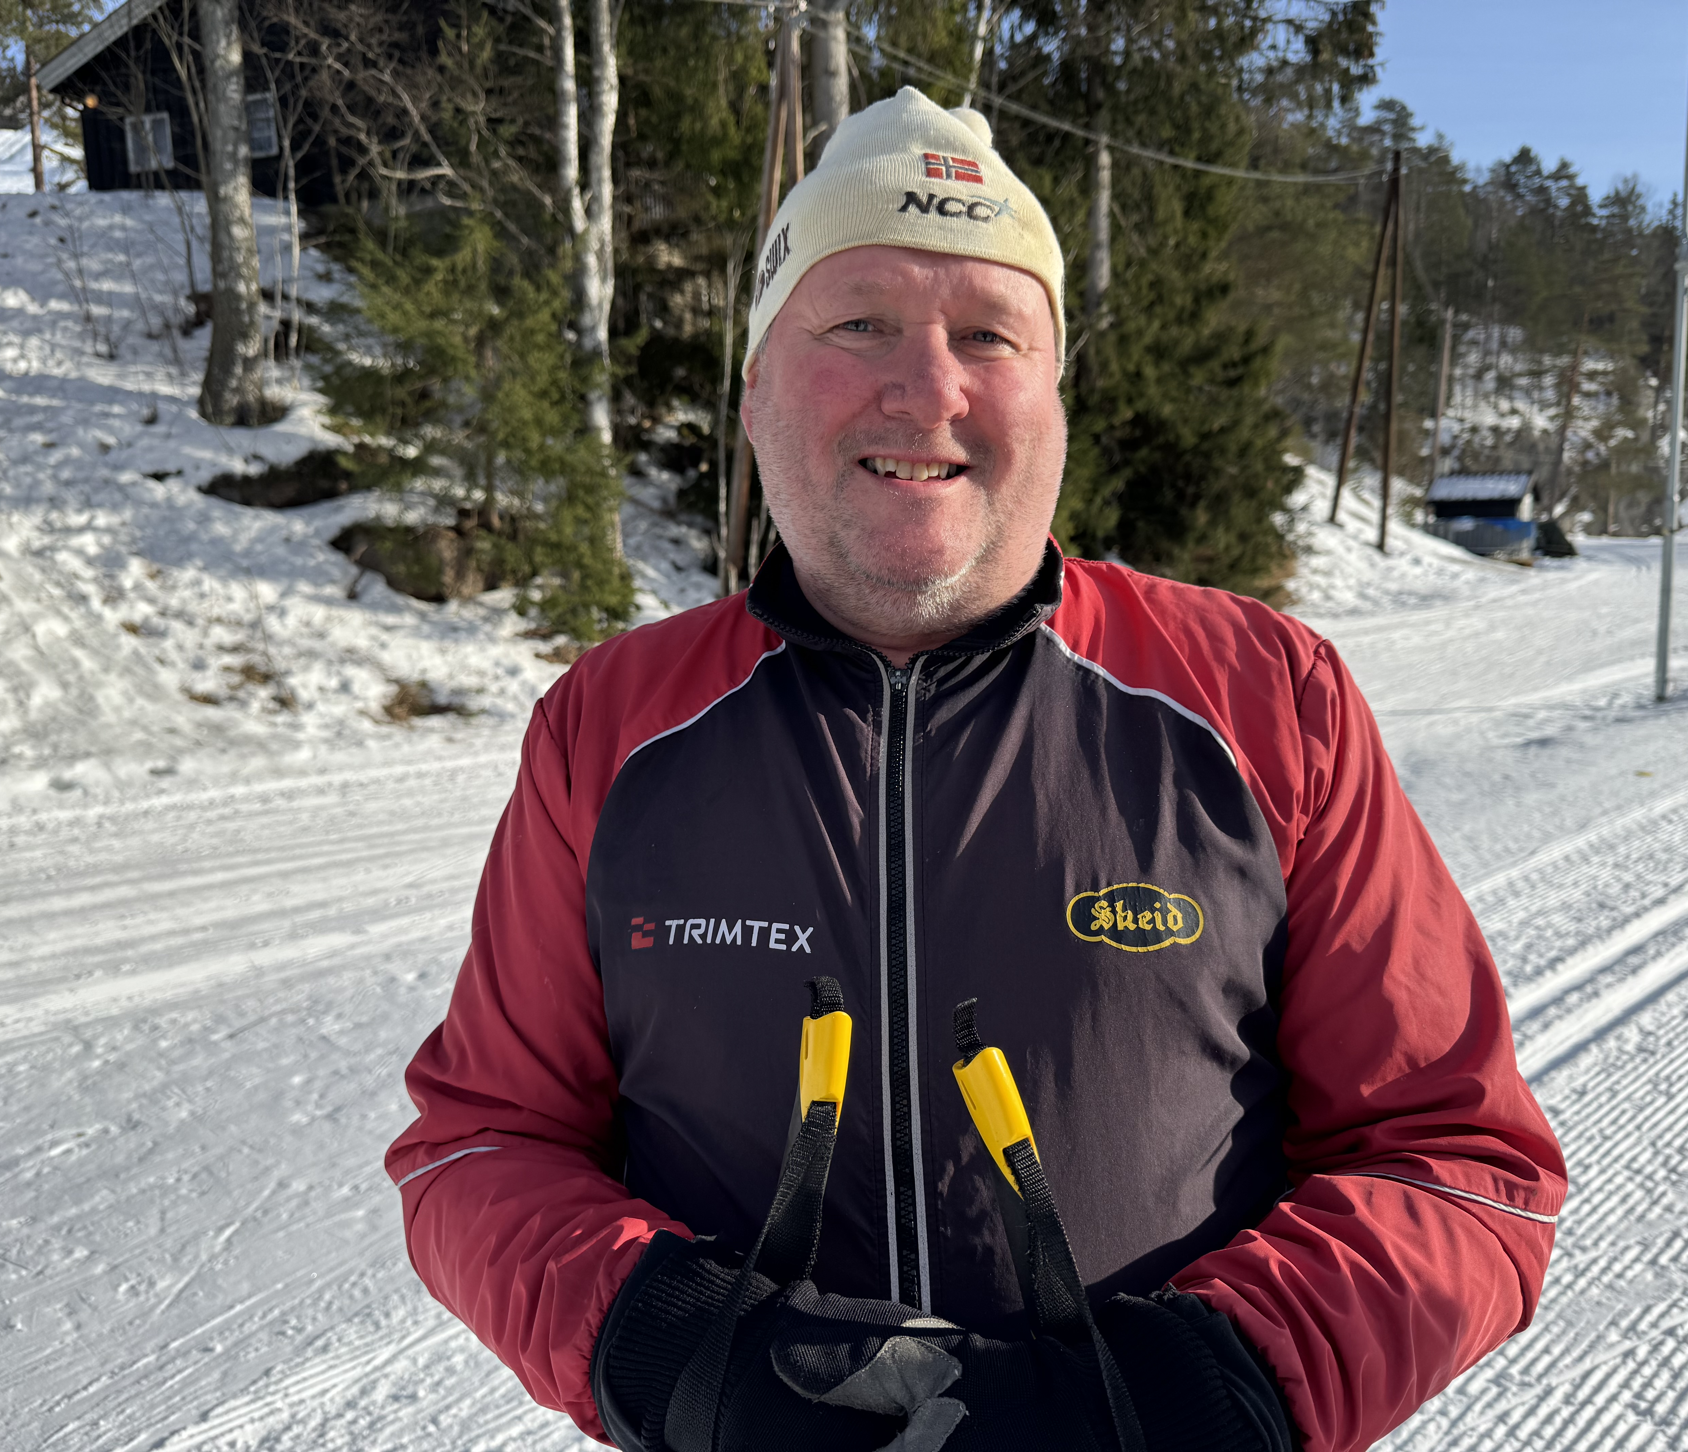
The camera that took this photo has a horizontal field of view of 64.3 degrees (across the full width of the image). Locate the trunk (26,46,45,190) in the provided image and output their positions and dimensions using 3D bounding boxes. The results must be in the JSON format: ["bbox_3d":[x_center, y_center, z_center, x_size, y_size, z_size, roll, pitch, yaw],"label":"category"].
[{"bbox_3d":[-19.141,-14.333,31.754,0.240,3.498,0.240,0,8,0],"label":"trunk"}]

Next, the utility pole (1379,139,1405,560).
[{"bbox_3d":[12.562,-8.533,30.871,0.220,8.956,0.220,-1,8,0],"label":"utility pole"}]

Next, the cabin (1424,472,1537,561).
[{"bbox_3d":[21.609,-7.101,45.500,3.100,2.850,2.300,4,10,36],"label":"cabin"}]

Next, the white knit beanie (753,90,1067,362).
[{"bbox_3d":[0.035,-0.270,0.757,0.180,0.172,0.215,1,8,-9],"label":"white knit beanie"}]

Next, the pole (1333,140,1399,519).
[{"bbox_3d":[12.090,-8.884,31.221,0.220,8.333,0.220,5,12,0],"label":"pole"}]

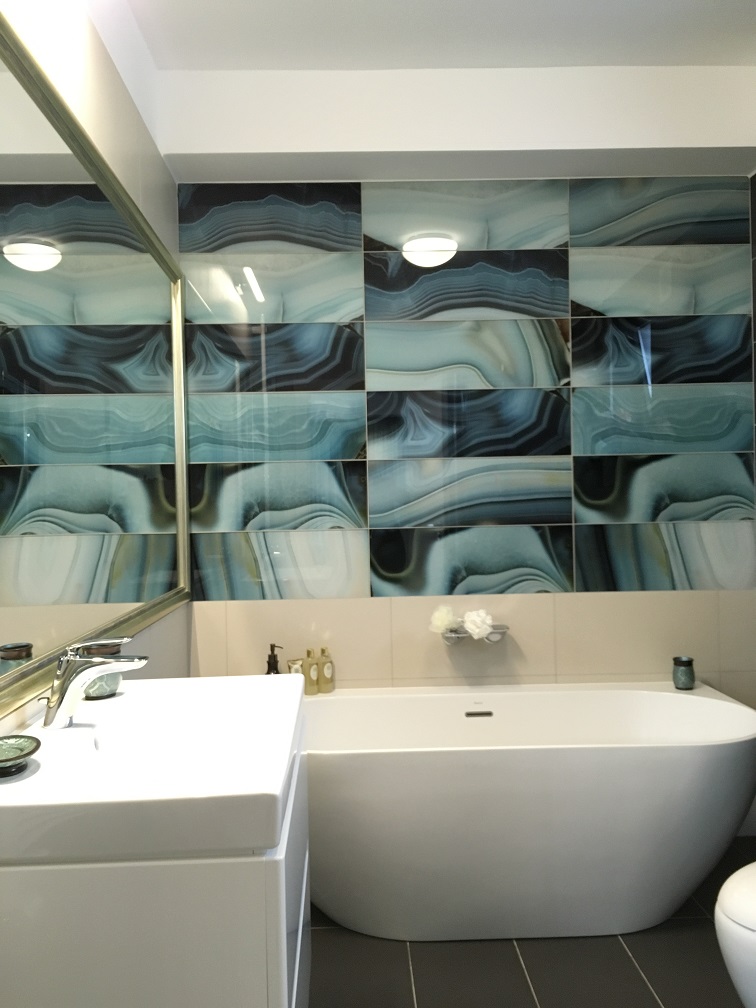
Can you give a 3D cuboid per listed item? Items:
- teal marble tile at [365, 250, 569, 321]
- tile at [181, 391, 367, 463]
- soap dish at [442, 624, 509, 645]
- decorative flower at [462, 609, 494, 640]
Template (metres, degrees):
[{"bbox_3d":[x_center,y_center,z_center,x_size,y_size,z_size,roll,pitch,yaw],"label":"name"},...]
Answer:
[{"bbox_3d":[0.325,-0.795,3.067,0.747,0.249,0.010,-1,1,-1],"label":"teal marble tile"},{"bbox_3d":[-0.370,-0.281,3.070,0.656,0.250,0.012,-1,0,-1],"label":"tile"},{"bbox_3d":[0.350,0.469,3.035,0.228,0.045,0.120,-1,1,-1],"label":"soap dish"},{"bbox_3d":[0.357,0.428,2.998,0.102,0.105,0.095,-1,1,-1],"label":"decorative flower"}]

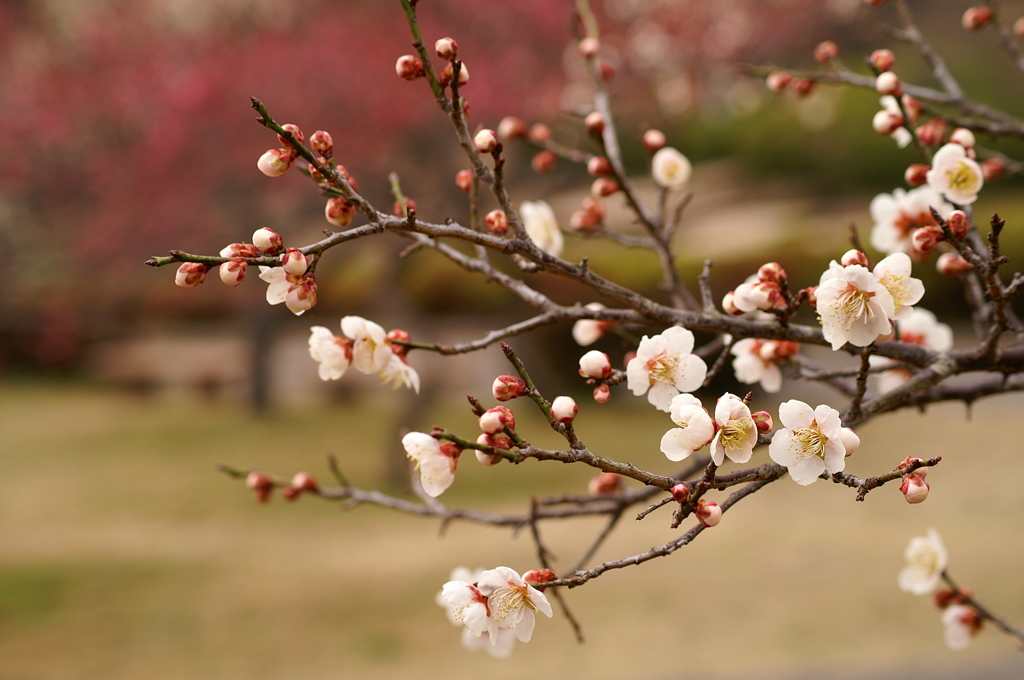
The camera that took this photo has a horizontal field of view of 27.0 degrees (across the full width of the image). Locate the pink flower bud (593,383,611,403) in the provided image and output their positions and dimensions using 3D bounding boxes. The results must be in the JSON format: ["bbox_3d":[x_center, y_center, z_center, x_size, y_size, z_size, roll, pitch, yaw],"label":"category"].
[{"bbox_3d":[0.029,0.017,0.685,0.005,0.006,0.005,0,-15,0],"label":"pink flower bud"}]

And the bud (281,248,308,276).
[{"bbox_3d":[-0.069,-0.025,0.675,0.008,0.010,0.008,-3,-30,0],"label":"bud"}]

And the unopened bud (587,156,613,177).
[{"bbox_3d":[0.031,-0.062,0.760,0.009,0.007,0.007,7,0,-30],"label":"unopened bud"}]

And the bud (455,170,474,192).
[{"bbox_3d":[-0.017,-0.058,0.770,0.007,0.009,0.007,-21,25,0],"label":"bud"}]

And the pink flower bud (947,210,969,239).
[{"bbox_3d":[0.149,-0.039,0.712,0.007,0.009,0.007,-3,21,0],"label":"pink flower bud"}]

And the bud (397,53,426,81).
[{"bbox_3d":[-0.034,-0.091,0.710,0.009,0.008,0.008,-3,0,-28],"label":"bud"}]

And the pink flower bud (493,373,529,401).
[{"bbox_3d":[-0.001,0.016,0.700,0.012,0.008,0.008,-2,0,-14],"label":"pink flower bud"}]

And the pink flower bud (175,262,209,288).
[{"bbox_3d":[-0.102,-0.021,0.675,0.011,0.008,0.008,-24,0,-11],"label":"pink flower bud"}]

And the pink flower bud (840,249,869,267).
[{"bbox_3d":[0.113,-0.026,0.700,0.009,0.008,0.008,41,0,-12],"label":"pink flower bud"}]

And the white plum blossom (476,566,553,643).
[{"bbox_3d":[0.001,0.084,0.675,0.024,0.024,0.015,2,25,32],"label":"white plum blossom"}]

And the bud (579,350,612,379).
[{"bbox_3d":[0.027,0.008,0.680,0.010,0.009,0.009,45,0,-31],"label":"bud"}]

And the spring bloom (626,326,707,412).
[{"bbox_3d":[0.049,0.009,0.680,0.025,0.025,0.014,-1,5,-22],"label":"spring bloom"}]

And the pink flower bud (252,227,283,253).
[{"bbox_3d":[-0.078,-0.032,0.680,0.010,0.008,0.008,25,0,-18],"label":"pink flower bud"}]

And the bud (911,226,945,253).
[{"bbox_3d":[0.139,-0.034,0.712,0.011,0.008,0.008,-14,0,-34],"label":"bud"}]

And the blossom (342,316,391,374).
[{"bbox_3d":[-0.048,0.002,0.705,0.014,0.019,0.019,-11,8,-38],"label":"blossom"}]

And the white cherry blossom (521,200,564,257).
[{"bbox_3d":[0.012,-0.041,0.790,0.014,0.022,0.022,-17,12,-31],"label":"white cherry blossom"}]

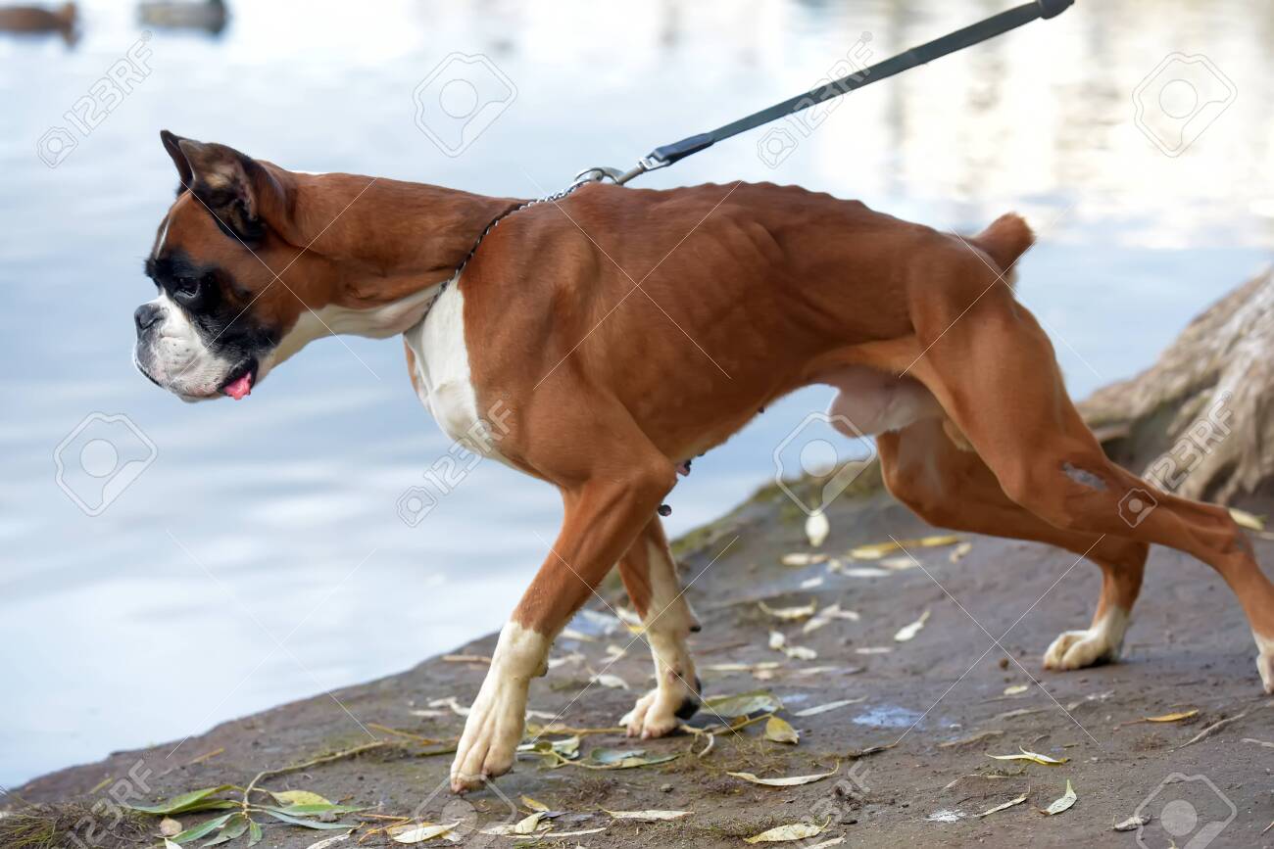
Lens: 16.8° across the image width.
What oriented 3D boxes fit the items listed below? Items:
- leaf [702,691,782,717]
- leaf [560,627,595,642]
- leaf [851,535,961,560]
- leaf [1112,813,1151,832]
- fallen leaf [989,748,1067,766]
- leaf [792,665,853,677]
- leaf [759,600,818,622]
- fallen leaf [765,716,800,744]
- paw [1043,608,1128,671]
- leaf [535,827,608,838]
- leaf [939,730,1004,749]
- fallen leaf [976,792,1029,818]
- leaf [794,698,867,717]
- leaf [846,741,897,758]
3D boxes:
[{"bbox_3d":[0.106,0.283,4.370,0.085,0.018,0.040,-6,9,-15],"label":"leaf"},{"bbox_3d":[-0.068,0.242,4.945,0.017,0.009,0.070,-10,10,-35],"label":"leaf"},{"bbox_3d":[0.322,0.147,5.165,0.130,0.012,0.035,-6,9,-18],"label":"leaf"},{"bbox_3d":[0.437,0.352,3.820,0.040,0.013,0.022,-8,10,-27],"label":"leaf"},{"bbox_3d":[0.400,0.340,4.418,0.083,0.014,0.024,1,9,8],"label":"fallen leaf"},{"bbox_3d":[0.199,0.265,4.648,0.064,0.008,0.016,-6,8,-12],"label":"leaf"},{"bbox_3d":[0.180,0.222,5.129,0.070,0.018,0.022,-1,9,-5],"label":"leaf"},{"bbox_3d":[0.152,0.320,4.520,0.032,0.020,0.032,3,10,20],"label":"fallen leaf"},{"bbox_3d":[0.507,0.243,4.883,0.080,0.056,0.056,-4,10,-25],"label":"paw"},{"bbox_3d":[-0.063,0.392,4.132,0.070,0.005,0.010,-3,10,-18],"label":"leaf"},{"bbox_3d":[0.349,0.328,4.502,0.074,0.010,0.017,-6,11,-34],"label":"leaf"},{"bbox_3d":[0.336,0.350,3.967,0.066,0.011,0.013,-11,11,-40],"label":"fallen leaf"},{"bbox_3d":[0.198,0.292,4.456,0.093,0.008,0.015,-10,10,-36],"label":"leaf"},{"bbox_3d":[0.225,0.313,4.160,0.058,0.010,0.022,-9,11,-31],"label":"leaf"}]

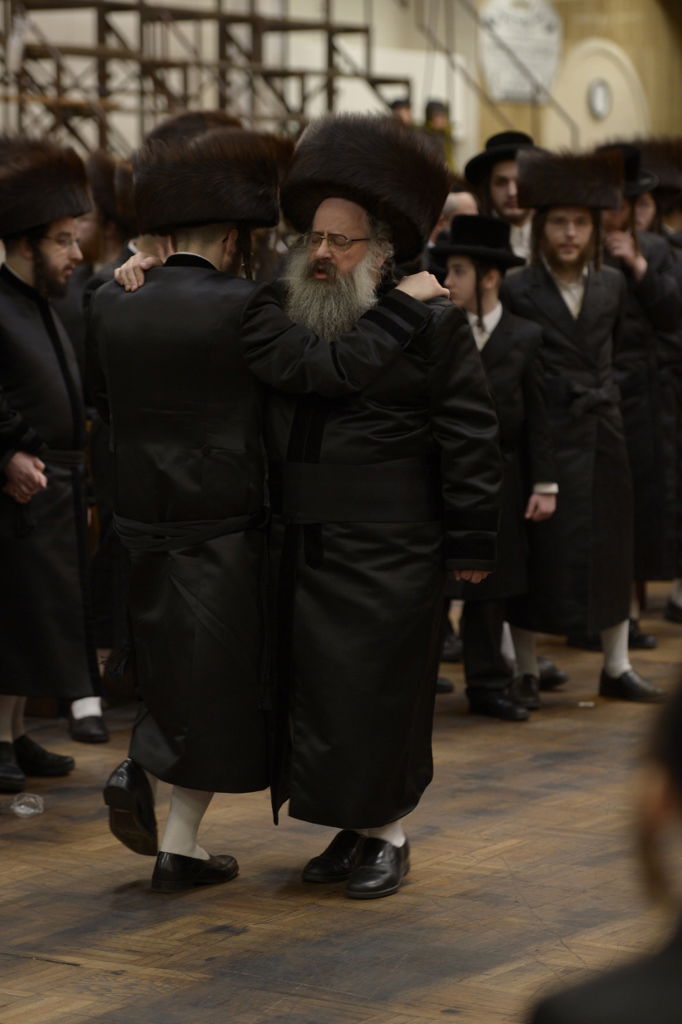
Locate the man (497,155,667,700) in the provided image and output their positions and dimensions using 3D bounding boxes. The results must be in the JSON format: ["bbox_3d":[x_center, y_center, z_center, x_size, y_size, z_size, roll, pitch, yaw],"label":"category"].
[{"bbox_3d":[0.799,-0.286,10.832,0.540,1.800,0.420,-1,5,-10],"label":"man"}]

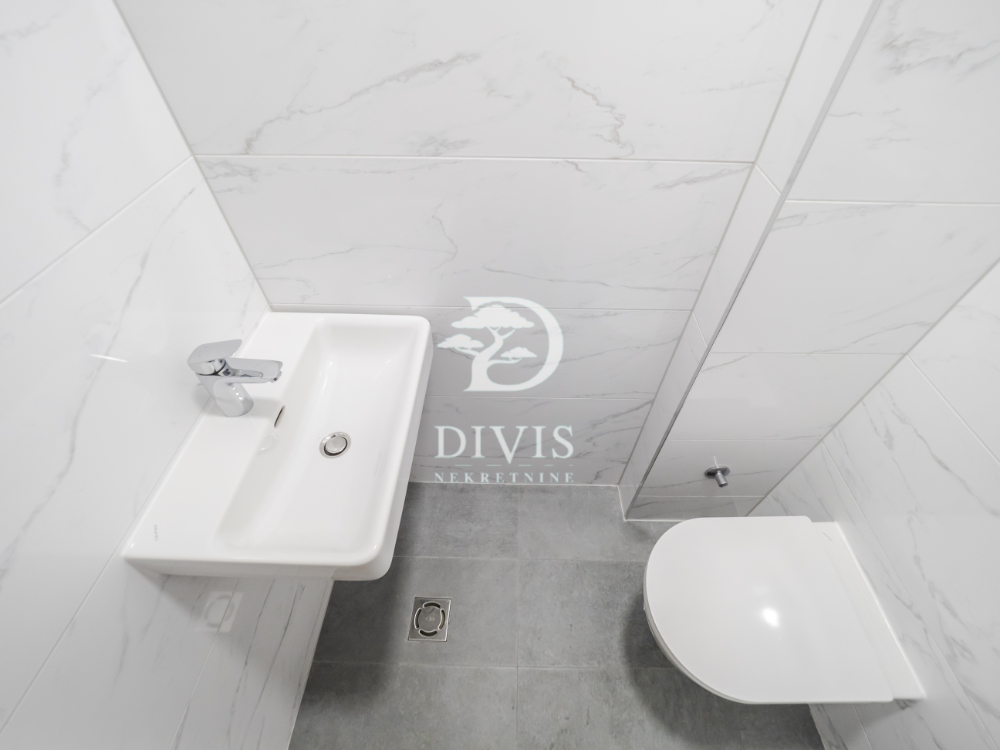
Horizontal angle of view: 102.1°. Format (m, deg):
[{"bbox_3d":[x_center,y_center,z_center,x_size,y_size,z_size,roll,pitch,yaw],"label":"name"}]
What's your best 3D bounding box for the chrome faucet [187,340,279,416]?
[{"bbox_3d":[-0.455,0.010,0.729,0.154,0.155,0.047,1,47,1],"label":"chrome faucet"}]

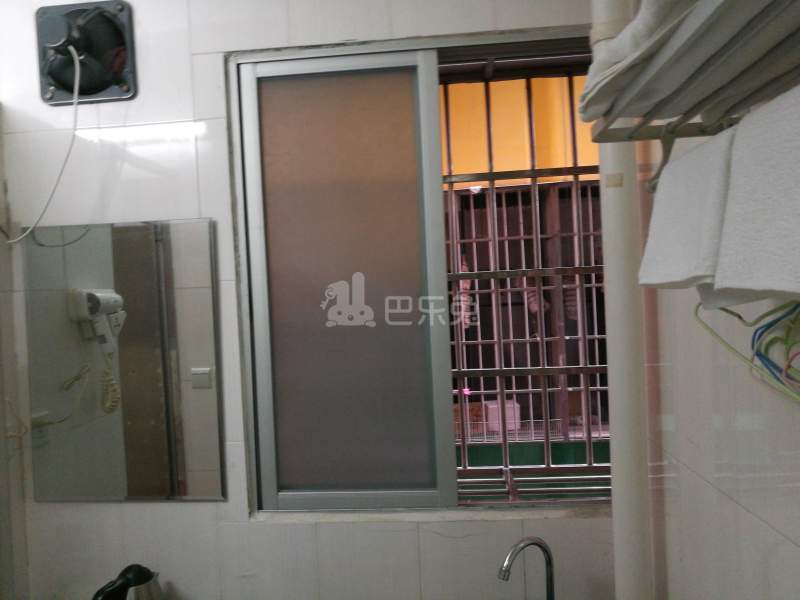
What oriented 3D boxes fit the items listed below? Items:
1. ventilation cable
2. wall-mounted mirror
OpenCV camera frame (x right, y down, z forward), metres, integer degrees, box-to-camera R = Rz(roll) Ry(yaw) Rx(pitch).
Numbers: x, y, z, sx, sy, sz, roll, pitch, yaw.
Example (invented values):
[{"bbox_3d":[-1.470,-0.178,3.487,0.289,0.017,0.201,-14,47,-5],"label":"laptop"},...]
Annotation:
[{"bbox_3d":[-0.849,-0.368,1.479,0.207,0.456,0.060,-3,1,5],"label":"ventilation cable"},{"bbox_3d":[-0.690,0.156,1.559,0.503,0.700,0.020,-3,1,5],"label":"wall-mounted mirror"}]

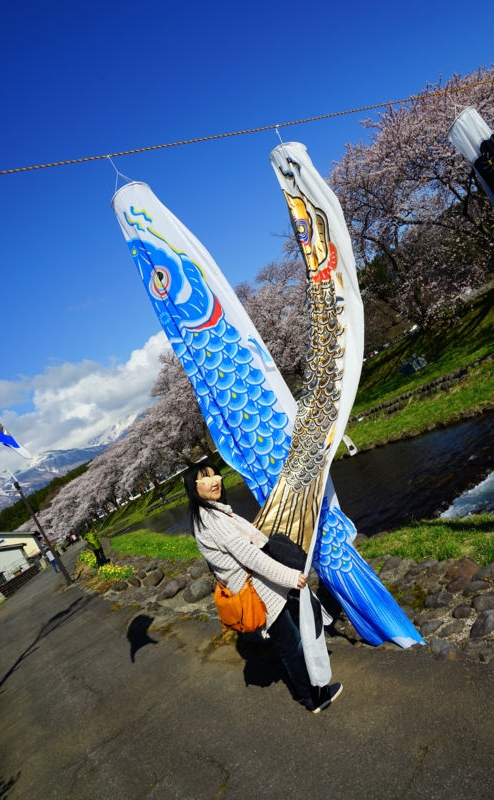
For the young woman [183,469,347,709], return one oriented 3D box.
[{"bbox_3d":[0.110,1.079,3.221,0.520,1.580,0.480,-25,-5,-10],"label":"young woman"}]

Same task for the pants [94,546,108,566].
[{"bbox_3d":[-5.968,6.397,21.808,0.420,0.780,0.380,-25,-5,-15],"label":"pants"}]

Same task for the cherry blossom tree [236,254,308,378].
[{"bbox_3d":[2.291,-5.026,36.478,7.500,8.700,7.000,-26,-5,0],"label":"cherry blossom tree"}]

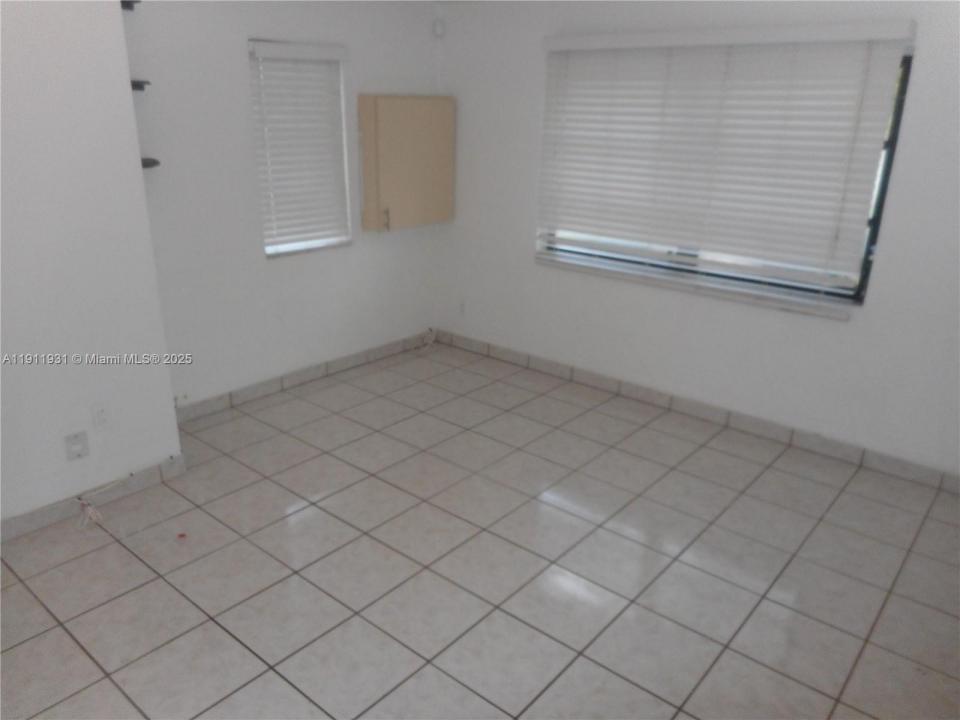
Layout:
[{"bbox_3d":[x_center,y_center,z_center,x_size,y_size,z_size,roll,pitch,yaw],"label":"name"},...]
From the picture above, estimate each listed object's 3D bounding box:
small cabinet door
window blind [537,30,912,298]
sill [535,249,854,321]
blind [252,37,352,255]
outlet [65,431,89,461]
[{"bbox_3d":[-0.452,-1.266,4.447,0.169,0.795,0.688,17,25,37],"label":"small cabinet door"},{"bbox_3d":[1.082,-1.082,3.609,1.867,1.153,0.088,17,25,37],"label":"window blind"},{"bbox_3d":[1.081,-0.420,3.875,1.847,0.051,0.125,17,25,37],"label":"sill"},{"bbox_3d":[-0.990,-1.196,3.934,0.081,1.102,0.623,17,25,37],"label":"blind"},{"bbox_3d":[-1.631,0.352,2.812,0.010,0.115,0.081,17,25,37],"label":"outlet"}]

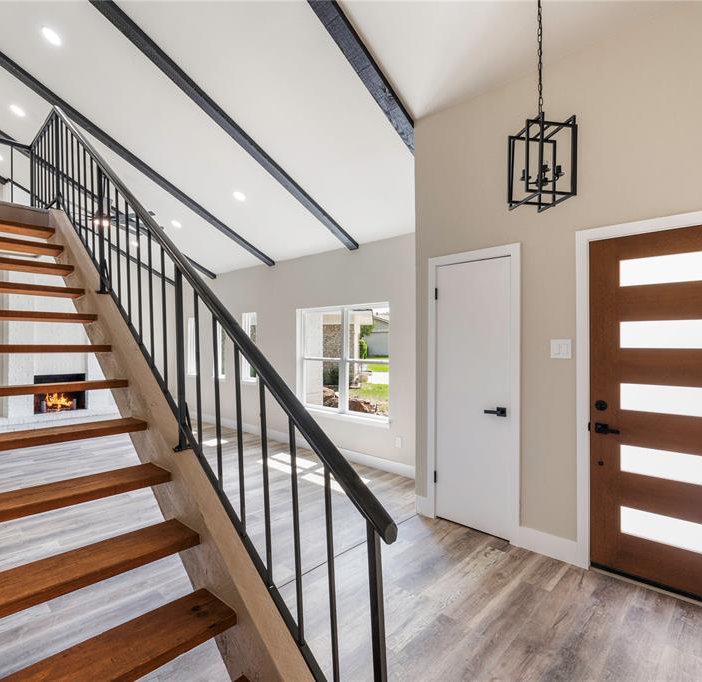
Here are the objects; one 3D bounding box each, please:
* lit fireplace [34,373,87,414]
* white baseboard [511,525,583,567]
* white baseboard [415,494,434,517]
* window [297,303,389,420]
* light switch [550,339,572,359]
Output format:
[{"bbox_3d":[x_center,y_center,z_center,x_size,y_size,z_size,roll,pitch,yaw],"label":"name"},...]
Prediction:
[{"bbox_3d":[-5.020,0.883,6.835,0.350,0.625,0.746,0,-1,42],"label":"lit fireplace"},{"bbox_3d":[1.319,1.370,2.686,0.446,0.152,0.020,0,-1,42],"label":"white baseboard"},{"bbox_3d":[0.622,1.374,3.322,0.166,0.152,0.020,0,-1,42],"label":"white baseboard"},{"bbox_3d":[-0.133,0.236,4.988,1.589,1.335,0.100,0,-1,42],"label":"window"},{"bbox_3d":[1.391,0.054,2.632,0.122,0.122,0.014,0,-1,42],"label":"light switch"}]

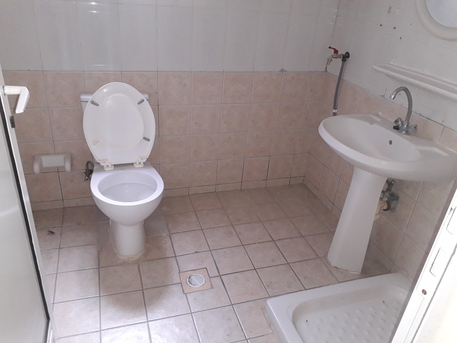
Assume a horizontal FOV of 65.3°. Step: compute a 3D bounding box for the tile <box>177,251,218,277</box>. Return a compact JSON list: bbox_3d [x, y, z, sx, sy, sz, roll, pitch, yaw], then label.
[{"bbox_3d":[-0.166,0.512,1.926,0.200,0.010,0.200,-5,30,-18],"label":"tile"}]

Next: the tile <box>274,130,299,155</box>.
[{"bbox_3d":[0.407,-0.206,2.570,0.198,0.198,0.010,-5,30,-18],"label":"tile"}]

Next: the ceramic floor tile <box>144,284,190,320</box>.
[{"bbox_3d":[-0.295,0.623,1.706,0.199,0.012,0.198,-5,30,-18],"label":"ceramic floor tile"}]

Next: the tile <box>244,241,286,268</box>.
[{"bbox_3d":[0.215,0.484,2.064,0.200,0.009,0.198,-5,30,-18],"label":"tile"}]

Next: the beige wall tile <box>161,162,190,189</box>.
[{"bbox_3d":[-0.368,0.033,2.419,0.198,0.198,0.010,-5,30,-18],"label":"beige wall tile"}]

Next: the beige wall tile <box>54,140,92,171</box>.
[{"bbox_3d":[-0.928,-0.095,2.156,0.200,0.200,0.010,-5,30,-18],"label":"beige wall tile"}]

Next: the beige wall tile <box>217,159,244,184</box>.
[{"bbox_3d":[0.012,0.000,2.556,0.199,0.200,0.012,-5,30,-18],"label":"beige wall tile"}]

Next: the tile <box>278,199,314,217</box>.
[{"bbox_3d":[0.471,0.263,2.501,0.199,0.012,0.198,-5,30,-18],"label":"tile"}]

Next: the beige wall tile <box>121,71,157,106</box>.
[{"bbox_3d":[-0.513,-0.484,2.095,0.199,0.200,0.010,-5,30,-18],"label":"beige wall tile"}]

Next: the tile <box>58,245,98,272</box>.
[{"bbox_3d":[-0.801,0.472,1.923,0.199,0.010,0.198,-5,30,-18],"label":"tile"}]

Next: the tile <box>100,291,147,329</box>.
[{"bbox_3d":[-0.489,0.643,1.657,0.199,0.010,0.198,-5,30,-18],"label":"tile"}]

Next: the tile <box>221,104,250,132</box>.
[{"bbox_3d":[0.044,-0.355,2.375,0.199,0.200,0.010,-5,30,-18],"label":"tile"}]

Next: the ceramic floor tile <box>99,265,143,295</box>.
[{"bbox_3d":[-0.546,0.545,1.807,0.200,0.010,0.200,-5,30,-18],"label":"ceramic floor tile"}]

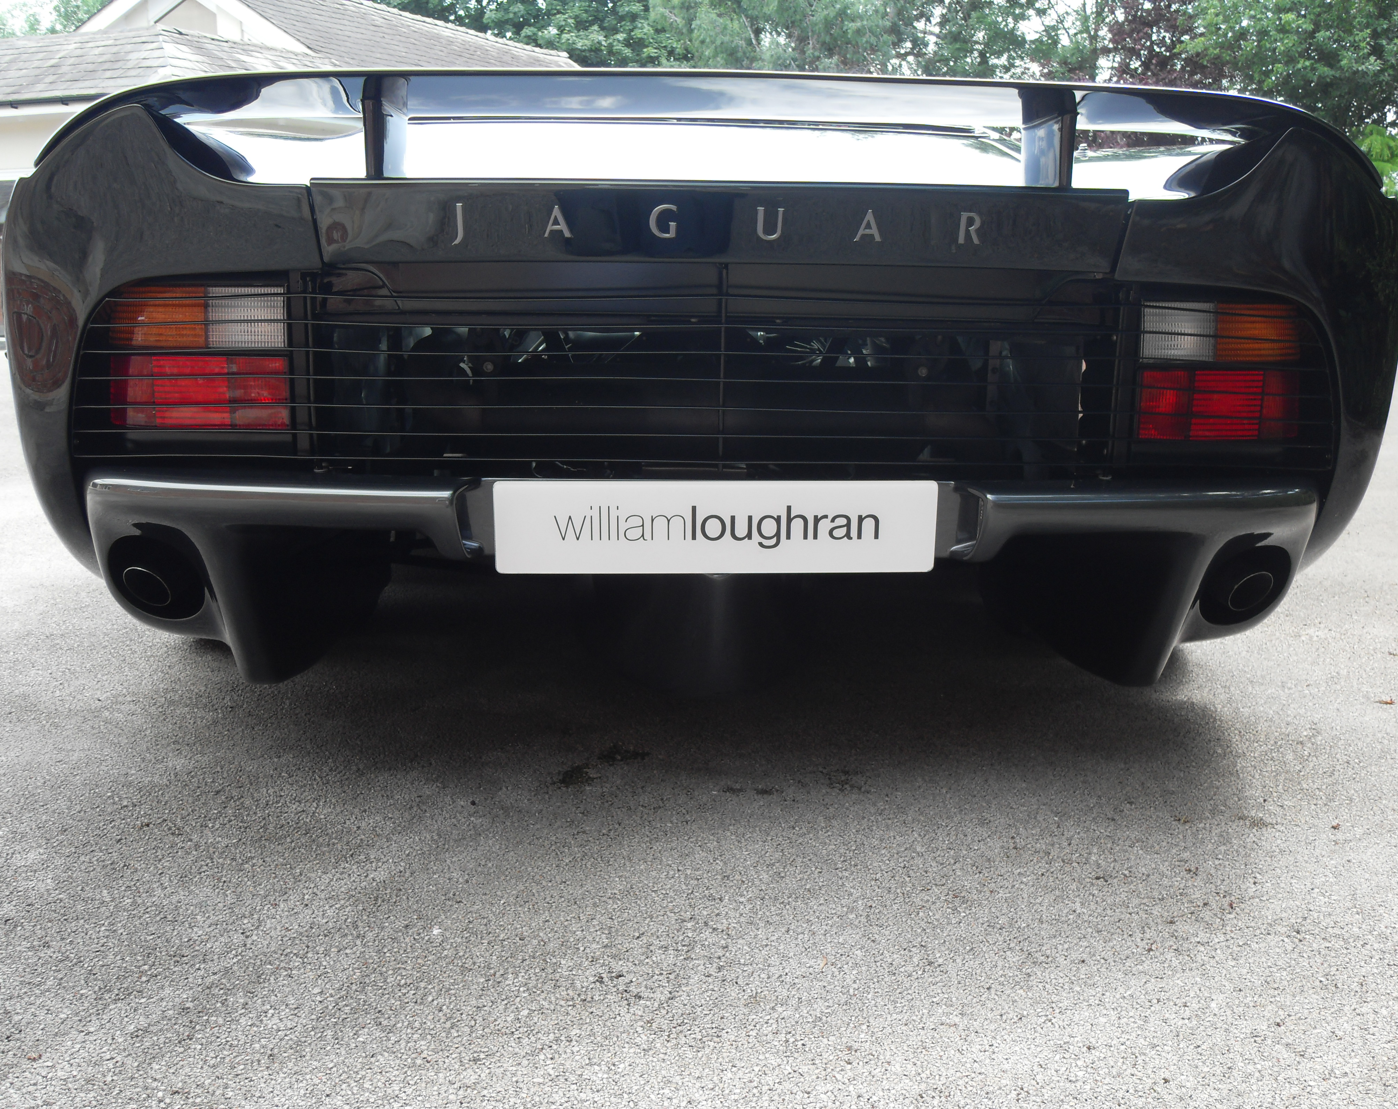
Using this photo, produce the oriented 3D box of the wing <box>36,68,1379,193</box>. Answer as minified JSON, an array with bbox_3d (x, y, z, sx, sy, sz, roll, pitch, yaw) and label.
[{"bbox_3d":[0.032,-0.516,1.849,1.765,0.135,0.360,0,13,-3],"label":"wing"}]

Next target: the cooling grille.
[{"bbox_3d":[0.023,-0.225,1.800,1.556,0.246,0.110,0,13,-3],"label":"cooling grille"}]

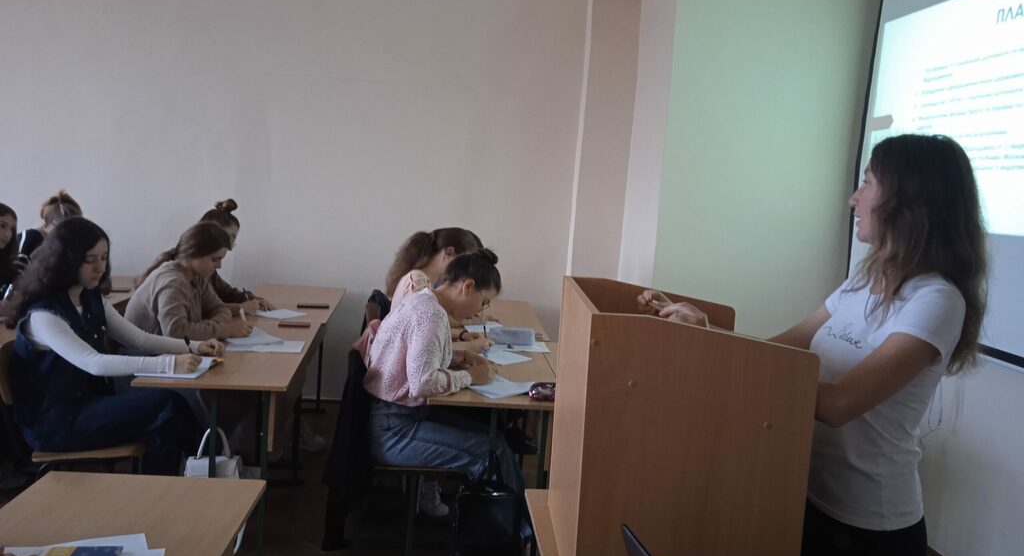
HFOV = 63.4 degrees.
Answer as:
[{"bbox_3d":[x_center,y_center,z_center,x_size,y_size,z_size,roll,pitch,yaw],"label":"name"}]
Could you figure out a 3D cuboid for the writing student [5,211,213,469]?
[{"bbox_3d":[-1.484,0.433,3.082,0.730,1.300,0.520,3,8,-5],"label":"writing student"}]

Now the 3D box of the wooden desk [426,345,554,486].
[{"bbox_3d":[-0.099,0.740,3.496,0.520,0.765,1.140,3,8,-5],"label":"wooden desk"}]

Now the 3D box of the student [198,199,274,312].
[{"bbox_3d":[-1.513,0.253,4.351,0.600,1.320,0.460,3,8,-5],"label":"student"}]

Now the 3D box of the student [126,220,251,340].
[{"bbox_3d":[-1.432,0.372,3.685,0.600,1.270,0.480,3,8,-5],"label":"student"}]

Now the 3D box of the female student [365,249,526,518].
[{"bbox_3d":[-0.224,0.516,3.162,0.680,1.280,0.480,3,8,-5],"label":"female student"}]

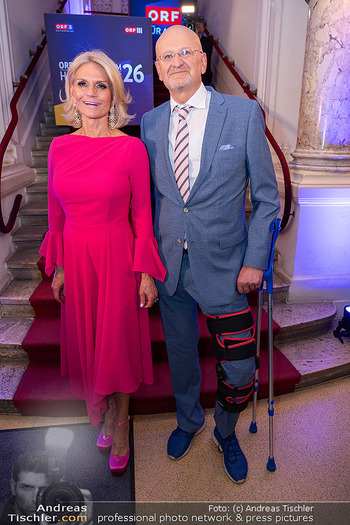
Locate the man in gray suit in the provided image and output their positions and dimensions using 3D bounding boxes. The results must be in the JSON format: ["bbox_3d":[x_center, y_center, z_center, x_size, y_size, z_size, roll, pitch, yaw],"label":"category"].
[{"bbox_3d":[0.130,0.071,1.464,0.580,1.820,0.420,5,19,15],"label":"man in gray suit"}]

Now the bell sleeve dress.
[{"bbox_3d":[-0.300,0.144,1.498,0.530,1.300,0.360,-3,18,-8],"label":"bell sleeve dress"}]

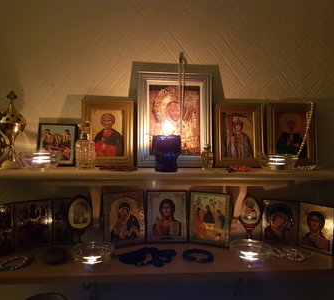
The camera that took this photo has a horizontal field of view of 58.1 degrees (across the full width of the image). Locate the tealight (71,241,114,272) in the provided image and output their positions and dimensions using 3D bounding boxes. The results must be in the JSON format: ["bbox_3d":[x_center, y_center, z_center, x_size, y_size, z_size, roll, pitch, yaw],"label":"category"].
[{"bbox_3d":[-0.159,0.231,0.642,0.089,0.039,0.089,1,3,-5],"label":"tealight"}]

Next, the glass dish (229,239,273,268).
[{"bbox_3d":[0.186,0.235,0.666,0.090,0.039,0.090,1,3,0],"label":"glass dish"}]

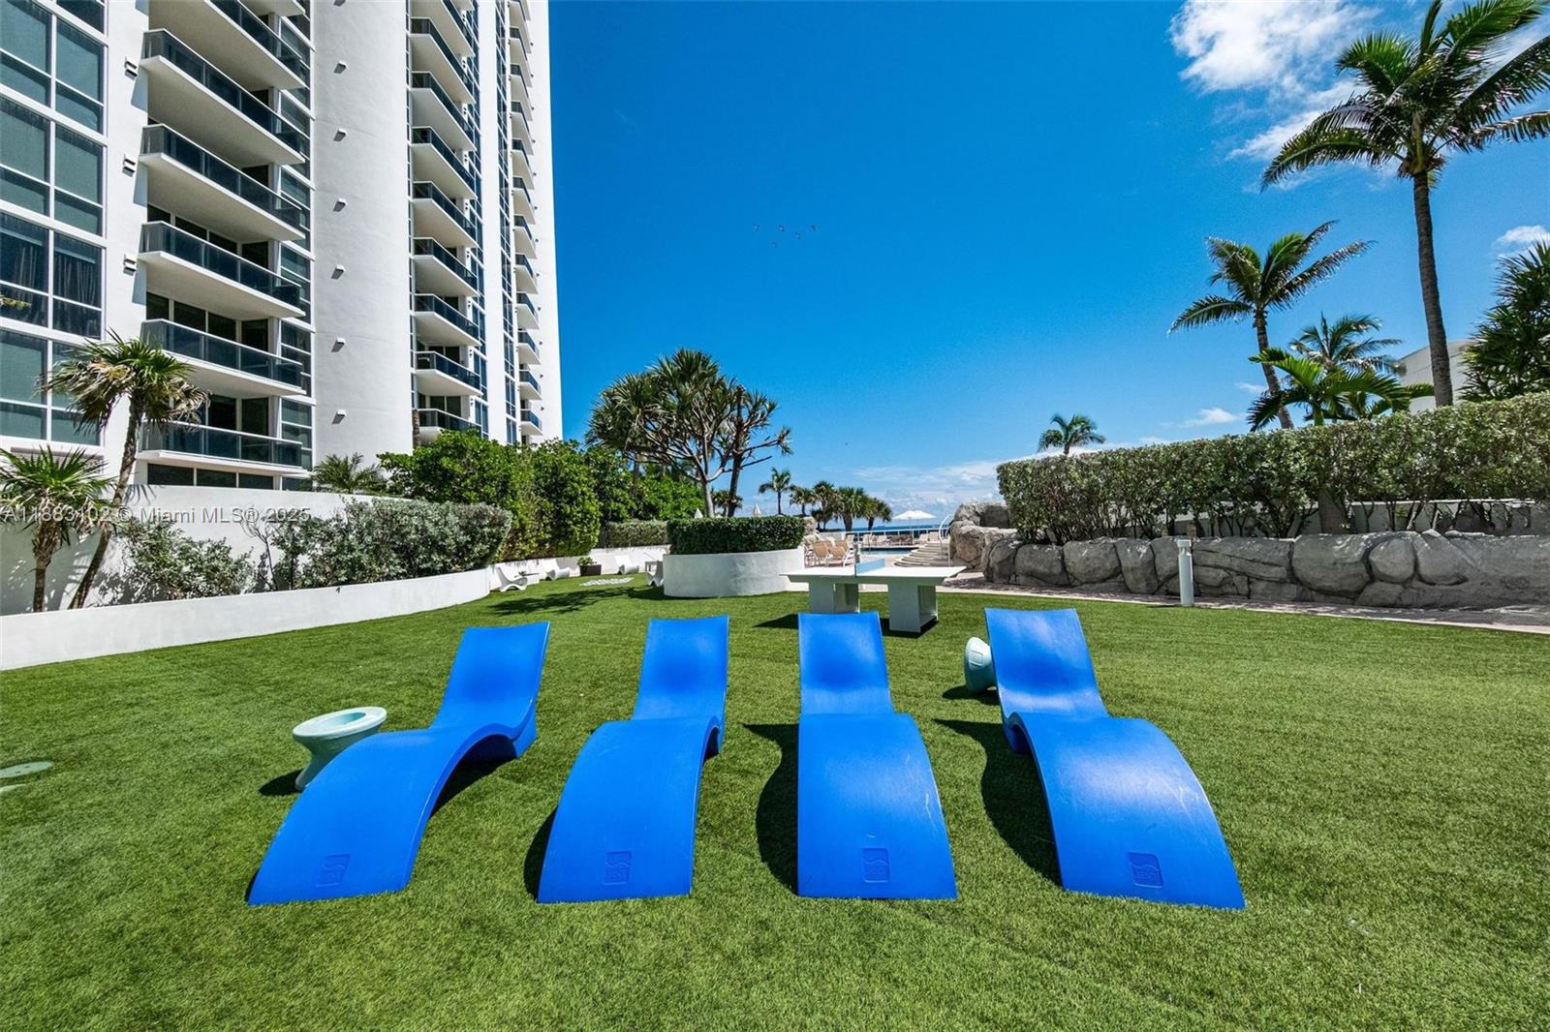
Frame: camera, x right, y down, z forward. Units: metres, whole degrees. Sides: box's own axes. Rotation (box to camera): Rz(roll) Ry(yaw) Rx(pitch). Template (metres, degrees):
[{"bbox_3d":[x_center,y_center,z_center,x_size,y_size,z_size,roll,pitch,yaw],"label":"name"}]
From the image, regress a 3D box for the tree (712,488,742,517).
[{"bbox_3d":[-4.353,0.614,47.000,2.645,6.076,2.645,-2,-2,-5],"label":"tree"}]

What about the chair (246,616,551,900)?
[{"bbox_3d":[-2.073,1.284,3.202,0.650,0.870,1.830,-2,-2,-5],"label":"chair"}]

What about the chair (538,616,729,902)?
[{"bbox_3d":[-0.692,1.226,3.208,0.631,0.821,2.062,-2,-2,0],"label":"chair"}]

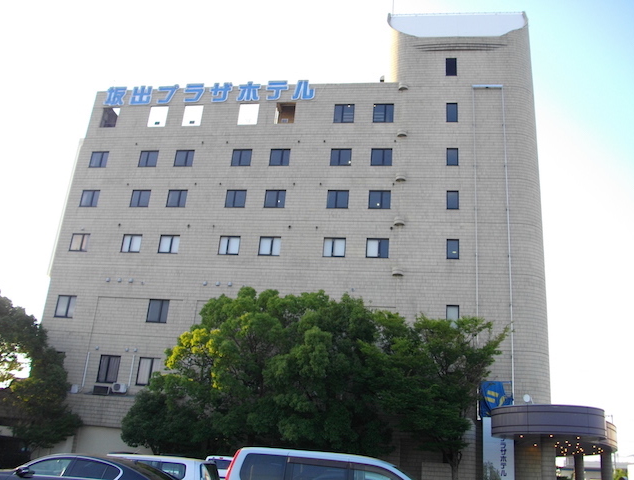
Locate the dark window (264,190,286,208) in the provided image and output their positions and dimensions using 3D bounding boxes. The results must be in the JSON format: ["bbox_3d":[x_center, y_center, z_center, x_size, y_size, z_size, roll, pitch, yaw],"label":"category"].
[{"bbox_3d":[-2.533,-2.490,35.981,1.286,1.187,0.150,1,-21,10],"label":"dark window"}]

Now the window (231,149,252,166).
[{"bbox_3d":[-4.939,-5.364,39.015,1.310,1.238,0.120,1,-21,10],"label":"window"}]

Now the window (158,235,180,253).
[{"bbox_3d":[-8.786,0.249,35.233,1.236,1.197,0.150,1,-21,9],"label":"window"}]

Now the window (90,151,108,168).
[{"bbox_3d":[-14.073,-5.193,38.254,1.254,1.203,0.150,1,-21,9],"label":"window"}]

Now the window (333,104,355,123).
[{"bbox_3d":[1.699,-7.859,36.786,1.269,1.355,0.150,1,-21,9],"label":"window"}]

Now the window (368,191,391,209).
[{"bbox_3d":[3.705,-2.374,34.903,1.271,1.193,0.150,1,-21,10],"label":"window"}]

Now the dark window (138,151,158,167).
[{"bbox_3d":[-11.376,-5.467,40.148,1.280,1.238,0.120,1,-21,10],"label":"dark window"}]

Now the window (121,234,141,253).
[{"bbox_3d":[-11.388,0.226,36.384,1.243,1.171,0.150,1,-21,10],"label":"window"}]

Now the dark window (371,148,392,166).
[{"bbox_3d":[4.108,-5.218,37.423,1.322,1.238,0.120,1,-21,10],"label":"dark window"}]

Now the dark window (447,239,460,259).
[{"bbox_3d":[7.949,0.577,34.478,0.691,1.210,0.120,1,-21,10],"label":"dark window"}]

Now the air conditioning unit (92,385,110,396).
[{"bbox_3d":[-11.893,8.368,32.758,0.872,0.504,0.300,1,-21,10],"label":"air conditioning unit"}]

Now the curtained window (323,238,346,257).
[{"bbox_3d":[1.082,0.467,35.686,1.326,1.210,0.120,1,-21,10],"label":"curtained window"}]

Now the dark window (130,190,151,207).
[{"bbox_3d":[-11.158,-2.624,37.461,1.256,1.181,0.150,1,-21,10],"label":"dark window"}]

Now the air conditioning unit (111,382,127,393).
[{"bbox_3d":[-11.342,8.528,34.058,0.770,0.540,0.280,1,-21,10],"label":"air conditioning unit"}]

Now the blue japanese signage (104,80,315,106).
[{"bbox_3d":[-7.610,-10.156,41.039,15.326,1.441,0.250,1,-21,10],"label":"blue japanese signage"}]

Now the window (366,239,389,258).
[{"bbox_3d":[3.406,0.459,33.193,1.259,1.175,0.150,1,-21,9],"label":"window"}]

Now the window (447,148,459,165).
[{"bbox_3d":[7.919,-4.846,34.585,0.669,1.199,0.150,1,-21,9],"label":"window"}]

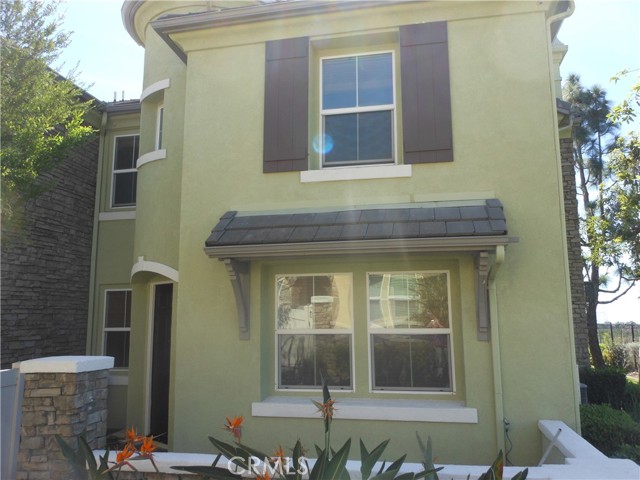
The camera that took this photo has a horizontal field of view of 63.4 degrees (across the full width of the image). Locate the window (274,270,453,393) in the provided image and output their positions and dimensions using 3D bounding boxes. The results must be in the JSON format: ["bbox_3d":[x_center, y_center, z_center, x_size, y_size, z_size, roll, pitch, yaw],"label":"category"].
[{"bbox_3d":[0.549,1.203,6.813,2.313,1.544,0.100,-2,-9,11],"label":"window"}]

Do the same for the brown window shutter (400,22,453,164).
[{"bbox_3d":[1.385,-1.922,6.757,0.620,1.924,0.050,-2,-9,11],"label":"brown window shutter"}]

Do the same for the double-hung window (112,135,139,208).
[{"bbox_3d":[-3.714,-1.376,10.382,0.878,1.511,0.100,-2,-9,11],"label":"double-hung window"}]

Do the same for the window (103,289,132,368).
[{"bbox_3d":[-3.699,1.709,9.896,0.878,1.506,0.100,-2,-9,11],"label":"window"}]

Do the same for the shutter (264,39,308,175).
[{"bbox_3d":[-0.451,-1.852,7.108,0.627,1.916,0.050,-2,-9,11],"label":"shutter"}]

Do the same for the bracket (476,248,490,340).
[{"bbox_3d":[1.890,0.672,5.947,0.140,0.989,0.640,-2,-9,11],"label":"bracket"}]

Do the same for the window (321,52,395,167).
[{"bbox_3d":[0.543,-1.816,7.287,1.051,1.650,0.100,-2,-9,11],"label":"window"}]

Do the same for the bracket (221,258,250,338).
[{"bbox_3d":[-1.039,0.775,6.507,0.140,0.989,0.640,-2,-9,11],"label":"bracket"}]

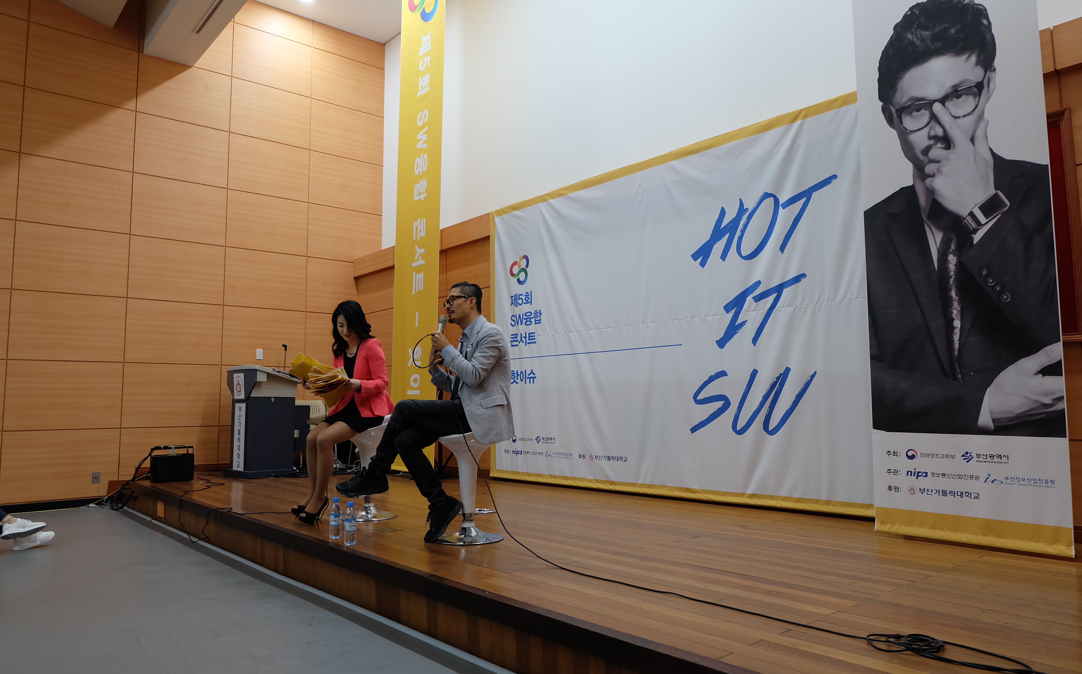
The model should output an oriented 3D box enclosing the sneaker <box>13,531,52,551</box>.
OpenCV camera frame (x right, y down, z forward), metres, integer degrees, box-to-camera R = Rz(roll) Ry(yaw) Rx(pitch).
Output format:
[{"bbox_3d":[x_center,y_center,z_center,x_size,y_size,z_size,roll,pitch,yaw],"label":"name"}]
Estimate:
[{"bbox_3d":[-3.658,1.440,5.183,0.100,0.100,0.265,-5,5,41],"label":"sneaker"}]

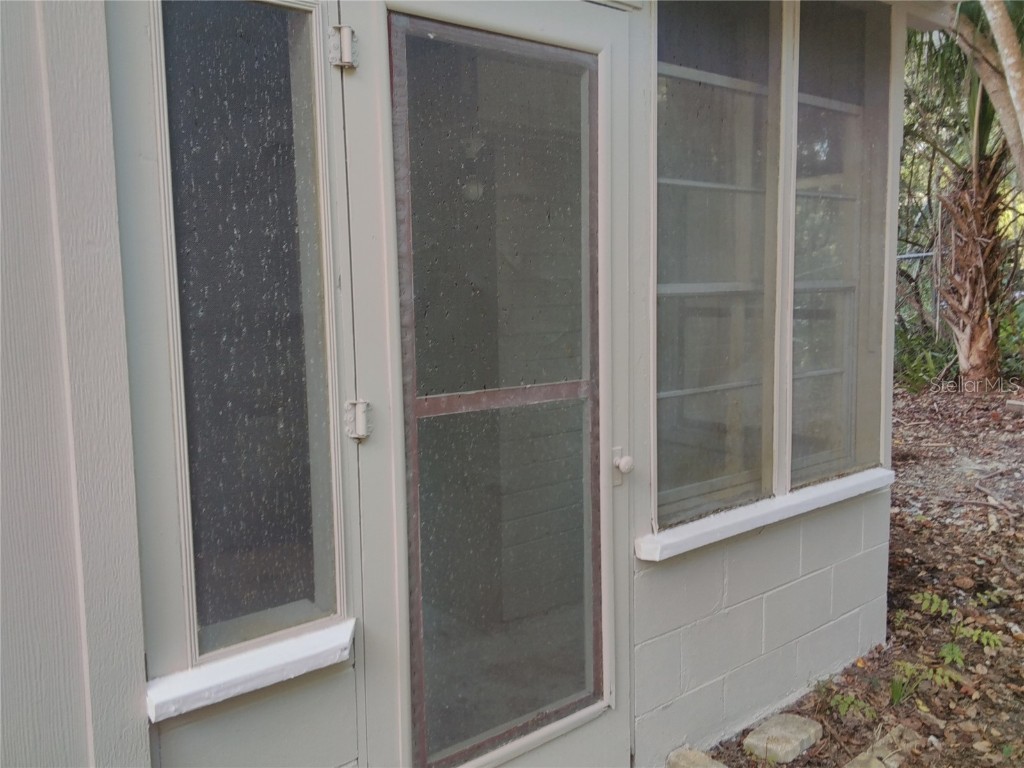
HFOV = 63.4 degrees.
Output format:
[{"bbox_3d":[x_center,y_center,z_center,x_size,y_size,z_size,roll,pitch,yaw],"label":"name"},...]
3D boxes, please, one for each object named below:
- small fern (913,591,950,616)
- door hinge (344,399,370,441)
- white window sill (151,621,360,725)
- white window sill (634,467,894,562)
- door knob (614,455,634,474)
[{"bbox_3d":[1.680,0.879,3.316,0.155,0.070,0.125,2,7,27],"label":"small fern"},{"bbox_3d":[-0.300,0.072,1.640,0.056,0.079,0.022,-6,8,-39],"label":"door hinge"},{"bbox_3d":[-0.455,0.521,1.528,0.399,0.047,0.066,-6,8,-39],"label":"white window sill"},{"bbox_3d":[0.862,0.388,2.600,1.310,0.056,0.064,-6,8,-39],"label":"white window sill"},{"bbox_3d":[0.286,0.204,2.116,0.040,0.041,0.050,-6,8,-39],"label":"door knob"}]

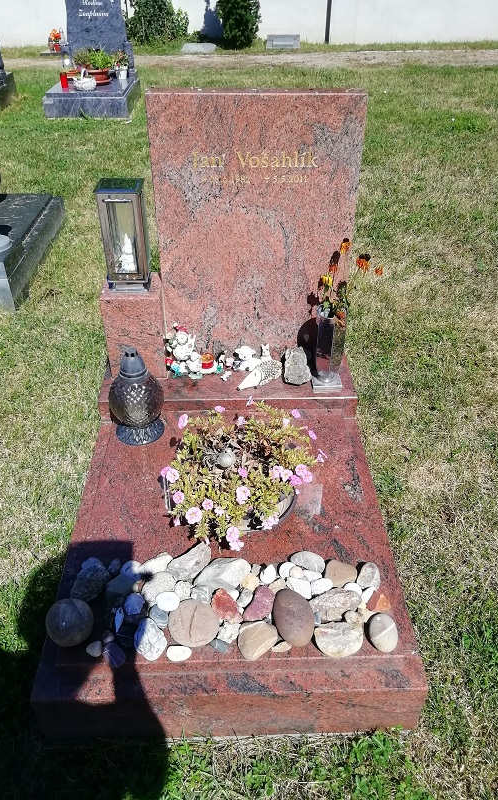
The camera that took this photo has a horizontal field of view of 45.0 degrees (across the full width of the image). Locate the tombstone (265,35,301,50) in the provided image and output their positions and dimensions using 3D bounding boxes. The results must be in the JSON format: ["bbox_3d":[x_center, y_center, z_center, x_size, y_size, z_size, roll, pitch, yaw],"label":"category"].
[{"bbox_3d":[0.531,-5.712,9.554,0.530,0.220,0.300,-1,38,-1],"label":"tombstone"}]

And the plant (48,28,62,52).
[{"bbox_3d":[-2.912,-5.403,9.009,0.170,0.310,0.170,-1,38,-1],"label":"plant"}]

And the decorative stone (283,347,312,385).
[{"bbox_3d":[0.162,-0.110,1.949,0.085,0.104,0.065,-1,38,-1],"label":"decorative stone"}]

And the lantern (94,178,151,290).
[{"bbox_3d":[-0.375,-0.501,1.839,0.130,0.310,0.130,-1,38,-1],"label":"lantern"}]

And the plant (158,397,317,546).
[{"bbox_3d":[-0.034,0.187,1.594,0.385,0.165,0.385,-1,38,-1],"label":"plant"}]

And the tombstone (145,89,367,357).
[{"bbox_3d":[0.025,-0.521,1.906,0.612,0.814,0.087,-1,33,-1],"label":"tombstone"}]

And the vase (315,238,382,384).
[{"bbox_3d":[0.286,-0.242,1.817,0.180,0.475,0.130,-1,38,-1],"label":"vase"}]

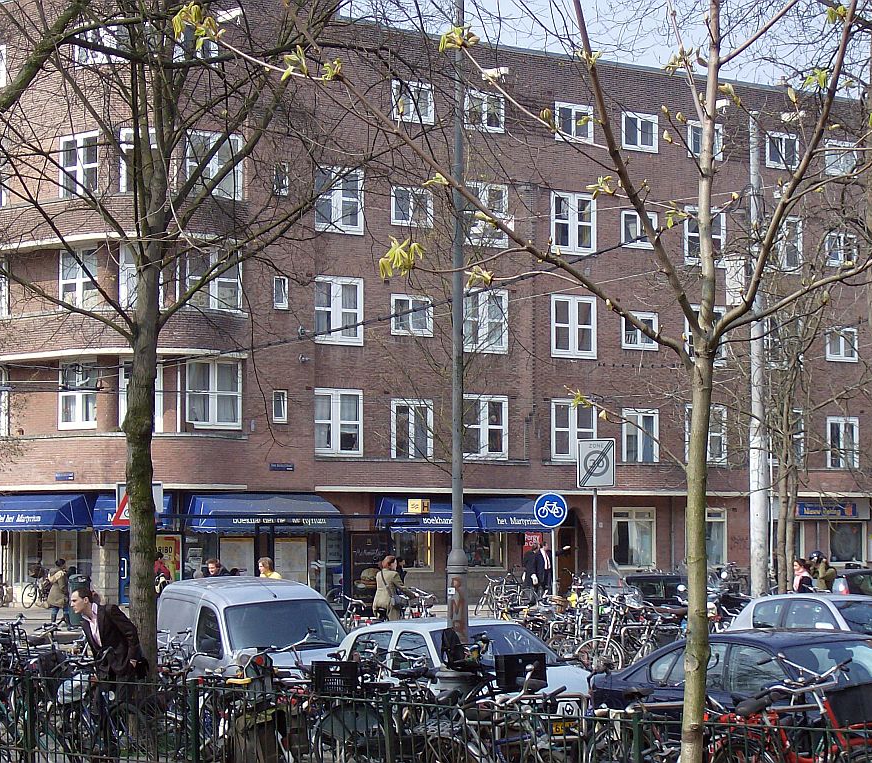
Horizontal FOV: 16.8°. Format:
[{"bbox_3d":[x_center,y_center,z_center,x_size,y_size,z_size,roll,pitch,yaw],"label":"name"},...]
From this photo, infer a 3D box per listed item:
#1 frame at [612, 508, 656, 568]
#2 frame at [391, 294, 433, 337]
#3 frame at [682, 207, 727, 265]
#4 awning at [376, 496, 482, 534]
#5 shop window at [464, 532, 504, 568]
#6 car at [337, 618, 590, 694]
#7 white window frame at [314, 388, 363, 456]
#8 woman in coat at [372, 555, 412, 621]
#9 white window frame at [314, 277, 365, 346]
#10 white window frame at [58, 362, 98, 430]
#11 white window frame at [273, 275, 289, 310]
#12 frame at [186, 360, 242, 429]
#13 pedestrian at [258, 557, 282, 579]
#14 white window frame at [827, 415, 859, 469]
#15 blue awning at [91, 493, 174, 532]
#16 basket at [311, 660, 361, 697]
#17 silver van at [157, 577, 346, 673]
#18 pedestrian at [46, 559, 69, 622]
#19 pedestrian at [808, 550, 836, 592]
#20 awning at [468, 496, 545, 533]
[{"bbox_3d":[5.952,4.700,88.581,1.860,1.790,0.150,3,-4,-42],"label":"frame"},{"bbox_3d":[-0.688,-1.914,86.199,1.632,1.168,0.150,3,-4,-42],"label":"frame"},{"bbox_3d":[8.333,-4.443,91.191,1.860,1.790,0.150,3,-4,-42],"label":"frame"},{"bbox_3d":[-0.198,3.727,82.232,3.349,0.957,0.650,3,-4,-43],"label":"awning"},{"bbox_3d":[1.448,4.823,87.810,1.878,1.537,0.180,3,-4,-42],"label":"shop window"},{"bbox_3d":[0.378,3.038,29.022,1.630,1.400,3.710,2,-3,-28],"label":"car"},{"bbox_3d":[-2.839,1.193,84.087,2.027,1.910,0.150,3,-4,-42],"label":"white window frame"},{"bbox_3d":[-0.880,4.234,56.957,0.500,1.730,0.500,2,-4,-38],"label":"woman in coat"},{"bbox_3d":[-2.834,-2.010,84.250,2.059,1.946,0.150,3,-4,-42],"label":"white window frame"},{"bbox_3d":[-9.559,0.372,79.121,0.120,1.844,1.878,3,-4,-43],"label":"white window frame"},{"bbox_3d":[-4.138,-2.350,79.083,0.476,0.849,0.120,3,-4,-43],"label":"white window frame"},{"bbox_3d":[-5.942,0.355,79.033,1.898,1.769,0.120,3,-4,-43],"label":"frame"},{"bbox_3d":[-2.681,3.708,47.456,0.320,1.760,0.500,1,-3,-26],"label":"pedestrian"},{"bbox_3d":[13.146,1.969,95.253,1.580,1.650,0.150,3,-4,-42],"label":"white window frame"},{"bbox_3d":[-7.880,3.439,76.798,1.993,0.978,0.750,0,-3,2],"label":"blue awning"},{"bbox_3d":[-0.851,2.516,25.000,0.410,0.290,0.310,0,-3,-7],"label":"basket"},{"bbox_3d":[-1.972,3.198,34.784,1.700,1.820,4.050,1,-3,-23],"label":"silver van"},{"bbox_3d":[-8.941,5.007,69.760,0.450,1.620,0.500,1,-3,-23],"label":"pedestrian"},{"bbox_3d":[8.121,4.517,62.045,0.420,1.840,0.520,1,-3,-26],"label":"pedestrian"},{"bbox_3d":[2.095,3.977,87.832,2.875,1.031,0.900,3,-4,-42],"label":"awning"}]

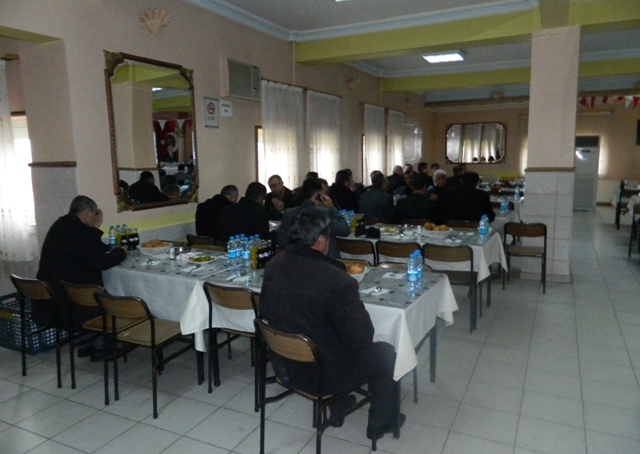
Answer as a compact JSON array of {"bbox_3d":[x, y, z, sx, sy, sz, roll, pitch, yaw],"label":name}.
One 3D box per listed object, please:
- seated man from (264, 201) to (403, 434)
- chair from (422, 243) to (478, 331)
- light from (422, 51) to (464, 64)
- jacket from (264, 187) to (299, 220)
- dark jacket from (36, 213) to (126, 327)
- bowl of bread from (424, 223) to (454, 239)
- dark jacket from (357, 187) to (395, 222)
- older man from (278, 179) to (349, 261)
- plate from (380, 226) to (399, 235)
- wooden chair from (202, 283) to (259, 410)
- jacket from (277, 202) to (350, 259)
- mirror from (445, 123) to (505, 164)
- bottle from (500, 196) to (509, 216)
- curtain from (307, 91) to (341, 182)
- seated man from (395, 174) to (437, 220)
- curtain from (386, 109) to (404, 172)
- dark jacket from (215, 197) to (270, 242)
[{"bbox_3d":[0.078,0.524,2.431,0.780,1.310,0.600,-9,11,-43],"label":"seated man"},{"bbox_3d":[1.219,0.501,4.257,0.430,0.770,0.520,3,9,27],"label":"chair"},{"bbox_3d":[2.167,-2.993,8.106,0.580,0.090,0.660,3,9,27],"label":"light"},{"bbox_3d":[-0.476,-0.175,6.027,0.500,0.660,0.400,2,9,27],"label":"jacket"},{"bbox_3d":[-1.777,0.278,3.486,0.540,0.780,0.550,4,10,33],"label":"dark jacket"},{"bbox_3d":[1.131,0.040,4.464,0.290,0.110,0.240,0,9,13],"label":"bowl of bread"},{"bbox_3d":[0.749,-0.179,5.982,0.500,0.680,0.420,3,10,30],"label":"dark jacket"},{"bbox_3d":[-0.021,0.183,4.671,0.580,1.350,0.800,4,10,35],"label":"older man"},{"bbox_3d":[0.741,0.048,4.928,0.215,0.045,0.215,-2,8,0],"label":"plate"},{"bbox_3d":[-0.449,0.724,3.118,0.445,0.755,0.500,4,10,33],"label":"wooden chair"},{"bbox_3d":[-0.052,0.120,4.249,0.630,0.720,0.520,4,10,33],"label":"jacket"},{"bbox_3d":[4.722,-2.517,14.059,1.760,1.160,0.060,3,9,27],"label":"mirror"},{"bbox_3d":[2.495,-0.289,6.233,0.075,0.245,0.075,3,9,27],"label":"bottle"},{"bbox_3d":[0.127,-1.483,8.654,0.140,1.980,1.430,3,9,27],"label":"curtain"},{"bbox_3d":[1.322,-0.051,6.160,0.520,1.310,0.800,3,9,27],"label":"seated man"},{"bbox_3d":[2.070,-2.086,12.390,0.140,1.980,1.380,3,9,27],"label":"curtain"},{"bbox_3d":[-0.783,0.013,4.944,0.560,0.700,0.480,4,10,32],"label":"dark jacket"}]

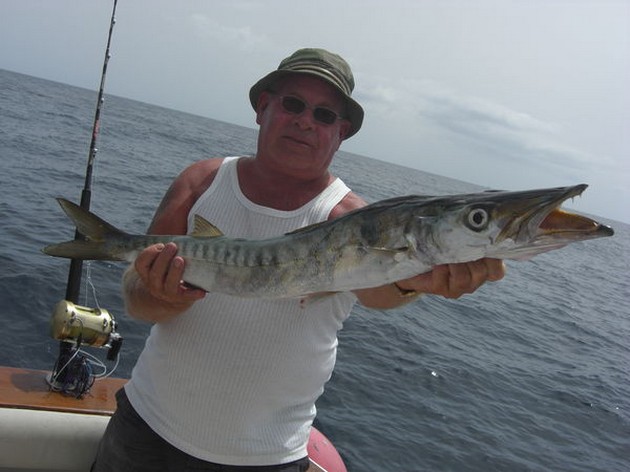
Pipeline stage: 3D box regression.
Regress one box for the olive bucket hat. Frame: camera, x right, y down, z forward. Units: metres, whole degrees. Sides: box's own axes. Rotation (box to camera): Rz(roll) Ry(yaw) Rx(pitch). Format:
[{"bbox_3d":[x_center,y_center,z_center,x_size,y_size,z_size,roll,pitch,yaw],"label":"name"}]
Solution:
[{"bbox_3d":[-0.010,-0.314,1.500,0.250,0.135,0.280,15,-9,-3],"label":"olive bucket hat"}]

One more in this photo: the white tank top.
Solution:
[{"bbox_3d":[-0.142,0.151,1.520,0.430,0.625,0.290,14,7,-7],"label":"white tank top"}]

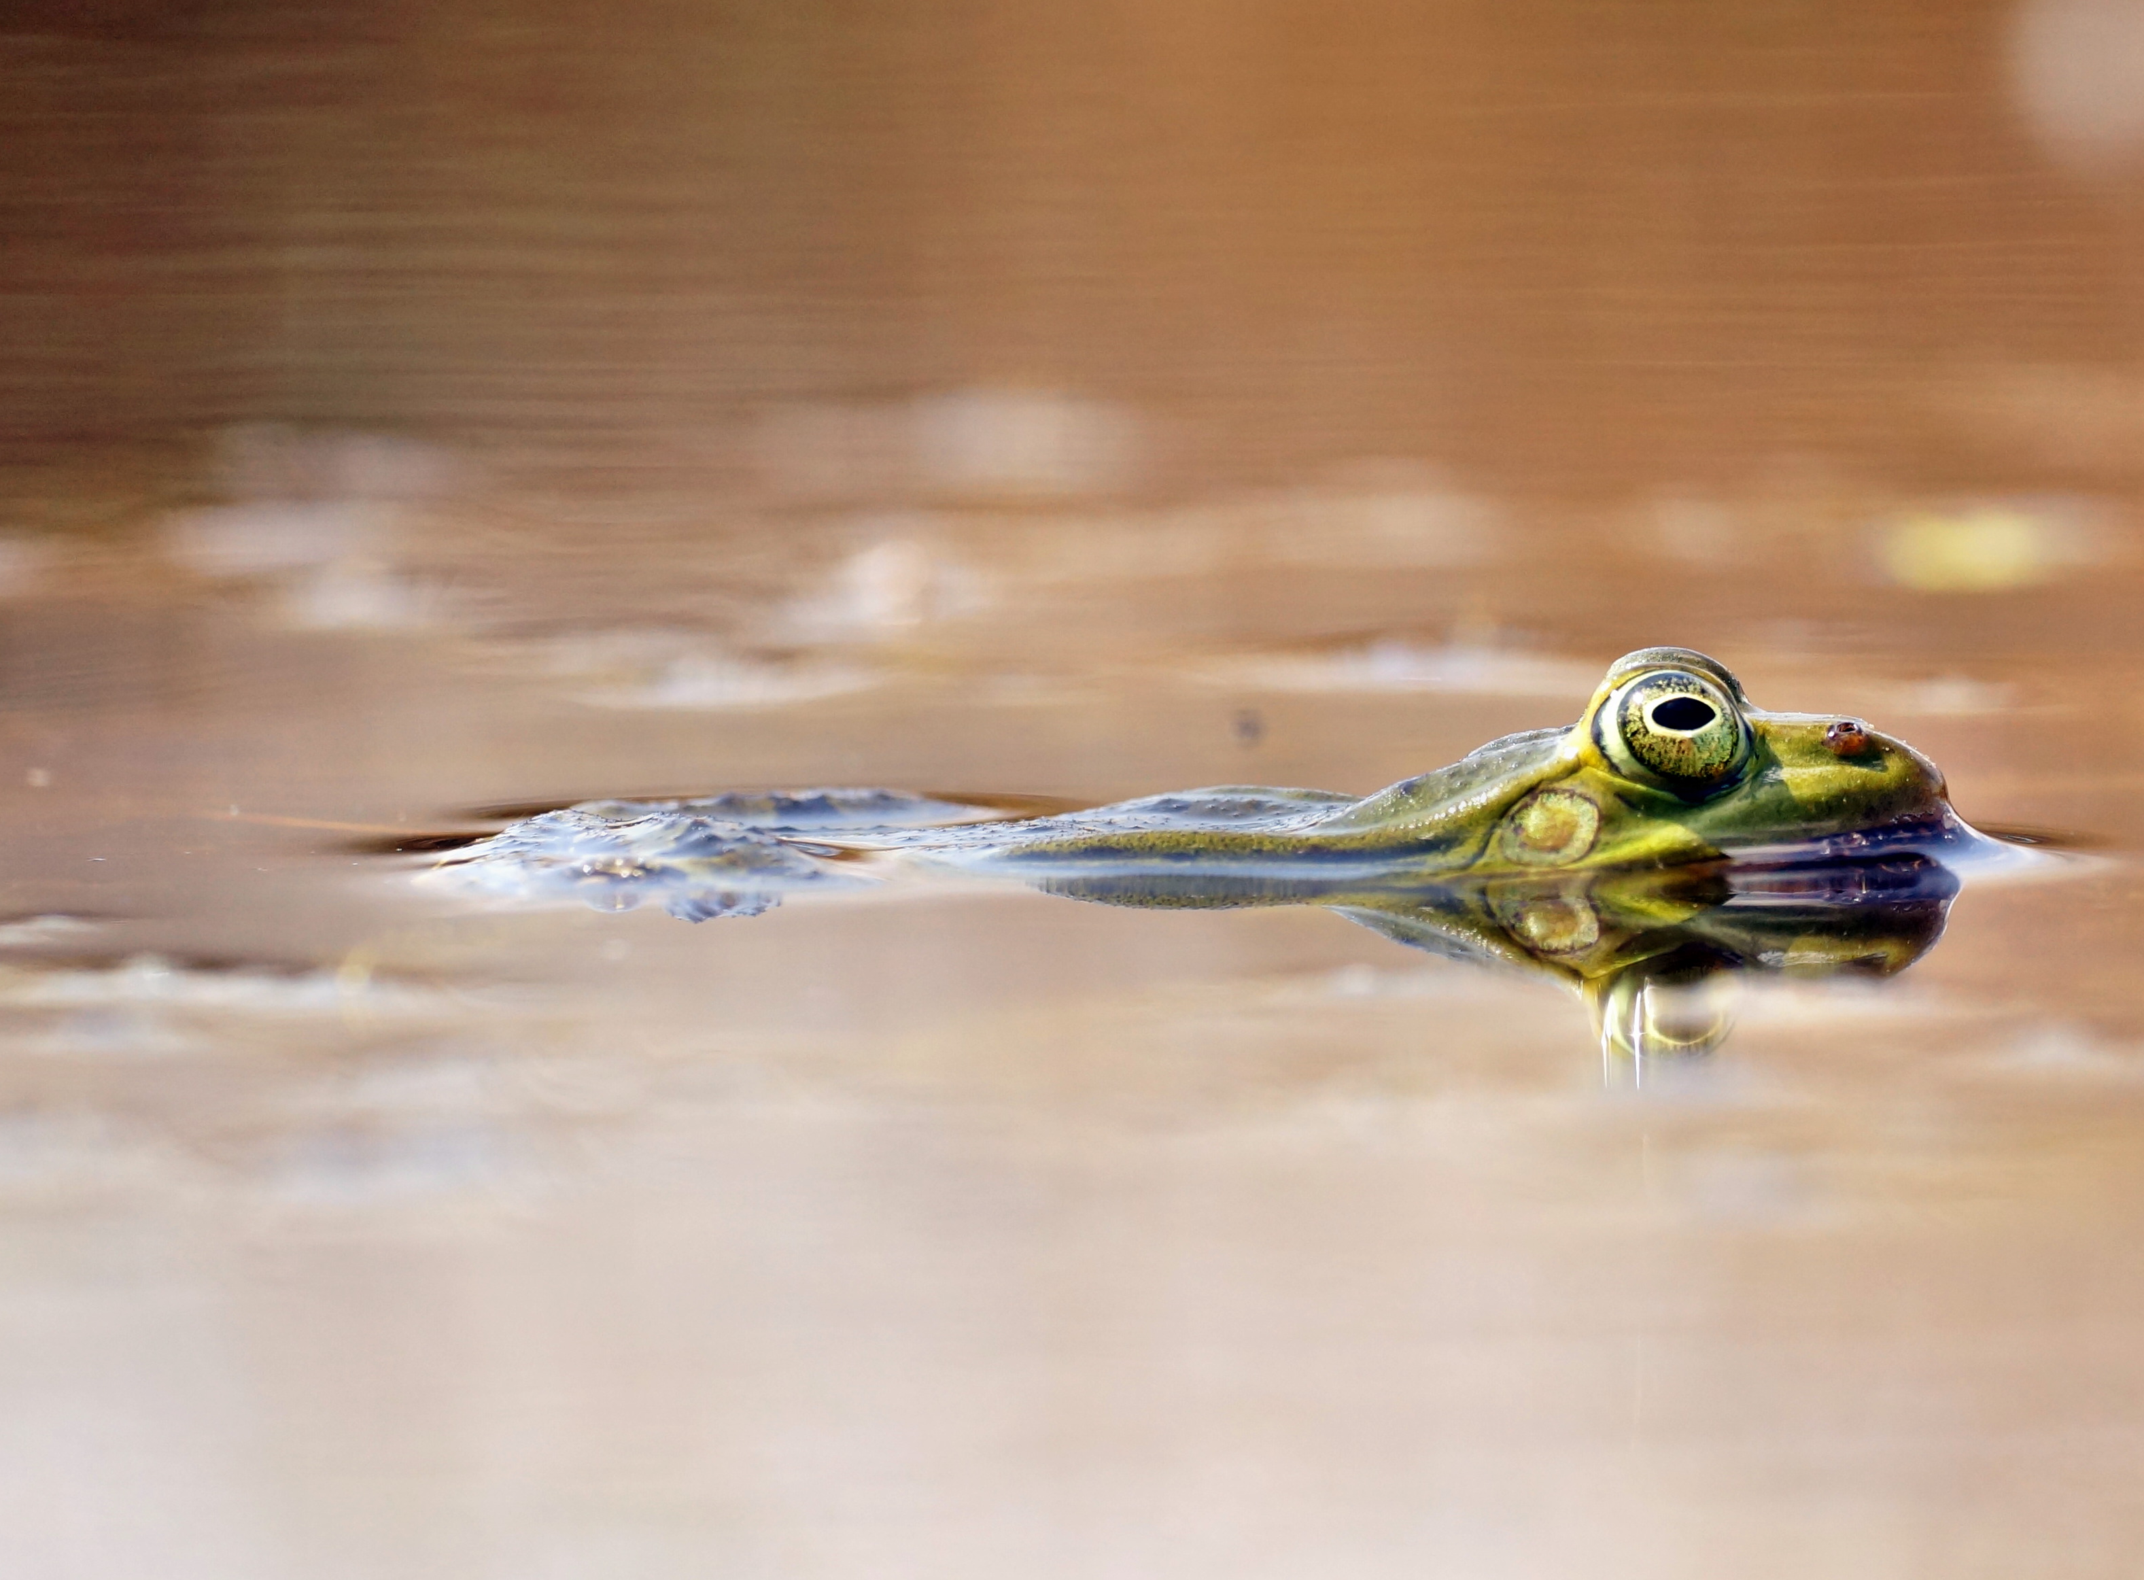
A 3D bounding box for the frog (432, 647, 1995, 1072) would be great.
[{"bbox_3d":[0.008,0.009,1.150,0.100,0.037,0.058,1,7,9],"label":"frog"}]

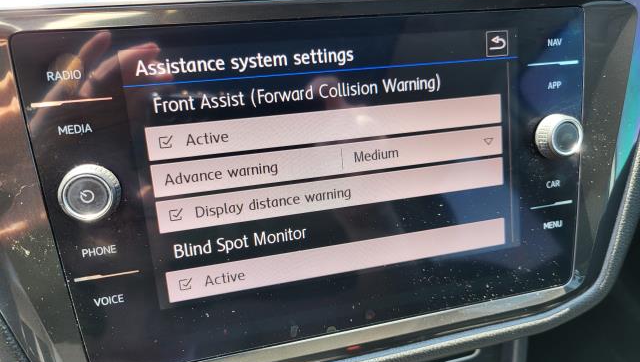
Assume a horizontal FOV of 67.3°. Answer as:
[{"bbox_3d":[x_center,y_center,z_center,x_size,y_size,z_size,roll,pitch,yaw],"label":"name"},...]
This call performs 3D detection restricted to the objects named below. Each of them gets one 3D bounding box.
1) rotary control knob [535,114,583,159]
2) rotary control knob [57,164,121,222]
[{"bbox_3d":[0.115,-0.021,0.230,0.021,0.021,0.009,-7,13,-13],"label":"rotary control knob"},{"bbox_3d":[-0.087,0.005,0.182,0.021,0.021,0.009,-7,13,-13],"label":"rotary control knob"}]

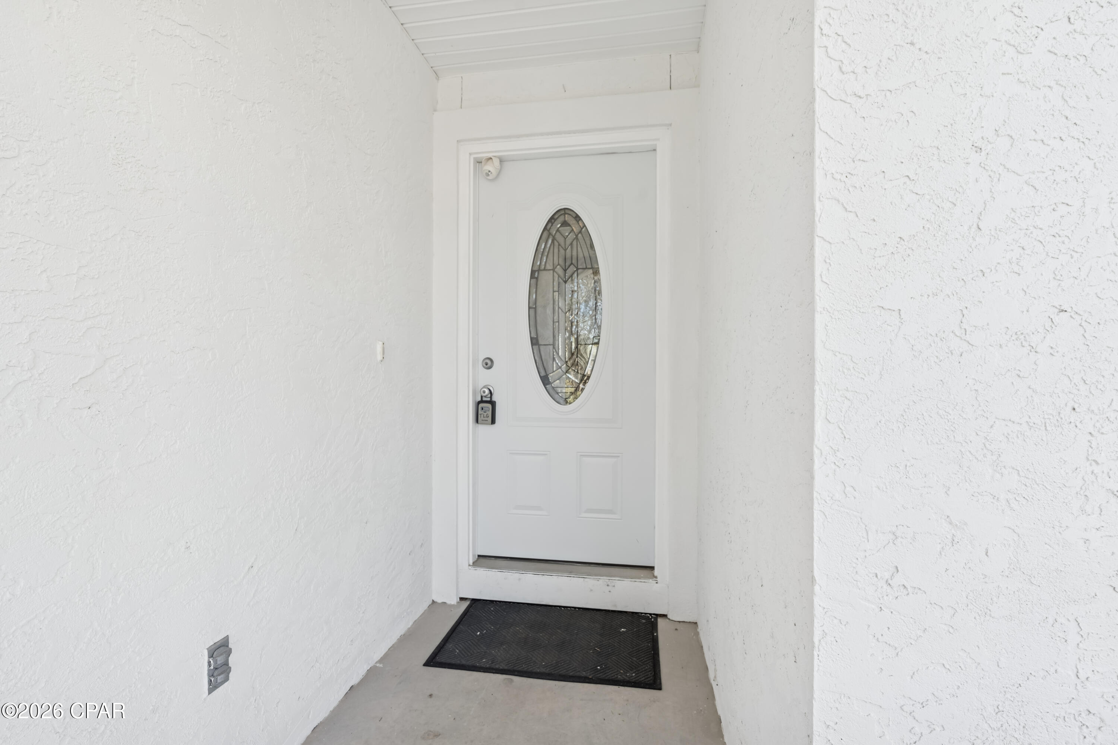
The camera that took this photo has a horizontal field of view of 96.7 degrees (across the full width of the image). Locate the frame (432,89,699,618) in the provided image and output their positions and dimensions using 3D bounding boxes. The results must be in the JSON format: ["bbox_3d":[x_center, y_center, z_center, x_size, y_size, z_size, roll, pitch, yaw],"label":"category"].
[{"bbox_3d":[0.017,-0.071,2.404,1.260,2.400,0.150,0,1,9],"label":"frame"}]

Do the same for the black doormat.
[{"bbox_3d":[-0.030,1.124,2.127,0.905,0.012,0.575,0,1,9],"label":"black doormat"}]

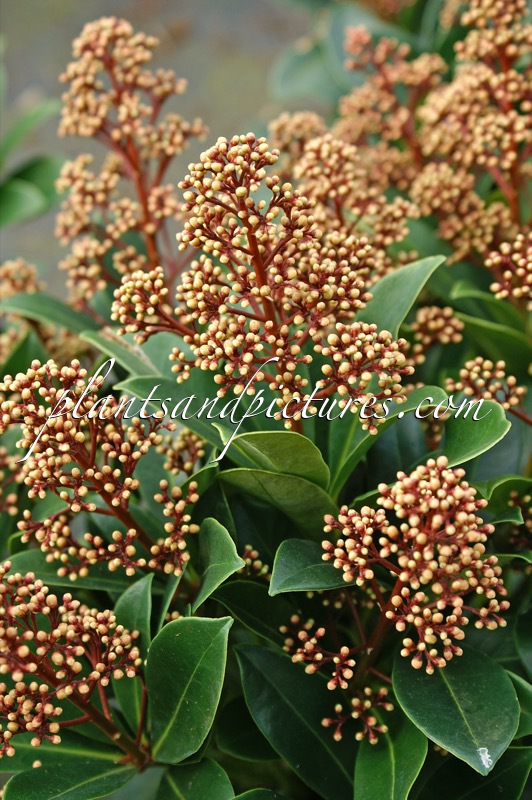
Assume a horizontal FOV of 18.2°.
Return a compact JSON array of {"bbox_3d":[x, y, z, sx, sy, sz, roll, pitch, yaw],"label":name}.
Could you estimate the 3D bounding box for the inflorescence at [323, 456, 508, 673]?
[{"bbox_3d":[0.057,0.063,0.630,0.069,0.074,0.062,8,27,0],"label":"inflorescence"}]

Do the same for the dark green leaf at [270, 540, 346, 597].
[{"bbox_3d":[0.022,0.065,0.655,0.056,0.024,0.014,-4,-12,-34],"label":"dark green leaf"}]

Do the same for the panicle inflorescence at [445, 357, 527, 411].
[{"bbox_3d":[0.087,-0.006,0.660,0.032,0.024,0.028,0,20,0],"label":"panicle inflorescence"}]

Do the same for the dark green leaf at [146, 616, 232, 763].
[{"bbox_3d":[-0.029,0.111,0.640,0.033,0.064,0.012,28,-22,-4],"label":"dark green leaf"}]

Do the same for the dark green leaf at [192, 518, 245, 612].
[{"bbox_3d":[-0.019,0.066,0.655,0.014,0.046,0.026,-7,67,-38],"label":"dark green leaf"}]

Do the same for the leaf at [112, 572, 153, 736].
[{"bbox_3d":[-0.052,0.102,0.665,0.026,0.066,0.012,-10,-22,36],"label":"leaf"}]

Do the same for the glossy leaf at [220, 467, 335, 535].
[{"bbox_3d":[0.005,0.042,0.680,0.060,0.026,0.015,22,-14,-30],"label":"glossy leaf"}]

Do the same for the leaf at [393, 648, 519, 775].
[{"bbox_3d":[0.070,0.113,0.625,0.041,0.012,0.062,-19,53,-7],"label":"leaf"}]

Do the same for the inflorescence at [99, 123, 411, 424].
[{"bbox_3d":[-0.002,-0.046,0.630,0.114,0.106,0.095,0,20,0],"label":"inflorescence"}]

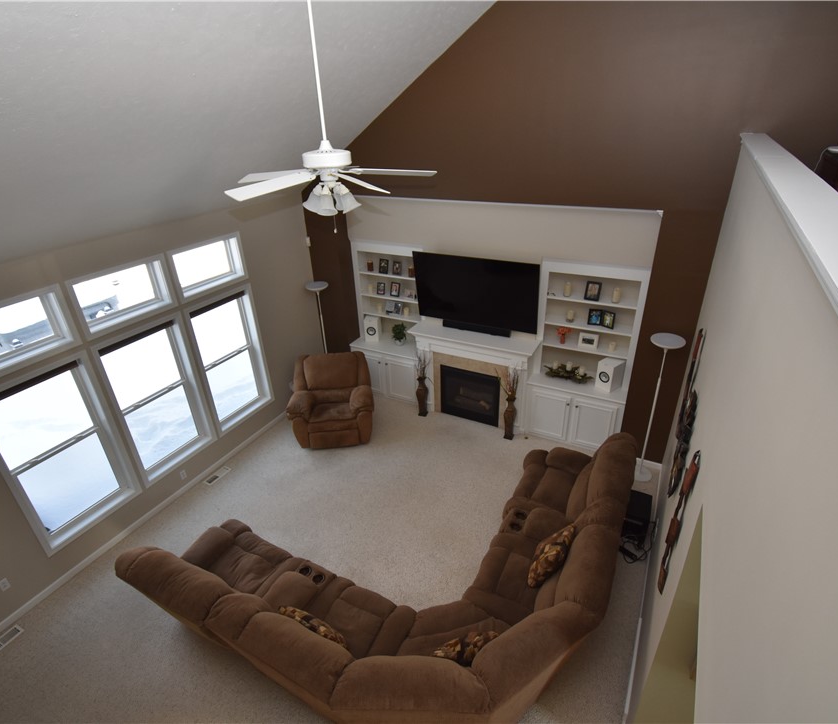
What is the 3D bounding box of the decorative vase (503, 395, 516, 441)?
[{"bbox_3d":[1.261,0.780,6.230,0.180,0.630,0.180,12,31,24],"label":"decorative vase"}]

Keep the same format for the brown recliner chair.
[{"bbox_3d":[-1.183,0.512,6.463,1.020,1.020,0.950,-3,28,-1],"label":"brown recliner chair"}]

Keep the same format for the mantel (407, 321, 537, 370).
[{"bbox_3d":[0.724,-0.213,6.184,1.740,0.285,0.430,12,31,24],"label":"mantel"}]

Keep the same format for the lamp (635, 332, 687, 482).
[{"bbox_3d":[2.716,0.583,5.231,0.340,1.830,0.340,12,31,24],"label":"lamp"}]

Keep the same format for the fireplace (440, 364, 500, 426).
[{"bbox_3d":[0.789,0.452,6.673,0.910,0.820,0.200,12,31,24],"label":"fireplace"}]

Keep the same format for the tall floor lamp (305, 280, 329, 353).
[{"bbox_3d":[-1.503,-0.344,7.234,0.340,1.830,0.340,12,31,24],"label":"tall floor lamp"}]

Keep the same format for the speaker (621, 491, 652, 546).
[{"bbox_3d":[2.294,1.650,4.844,0.280,0.330,0.400,12,31,24],"label":"speaker"}]

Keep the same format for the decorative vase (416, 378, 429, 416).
[{"bbox_3d":[0.063,0.524,6.785,0.180,0.630,0.180,-1,28,1],"label":"decorative vase"}]

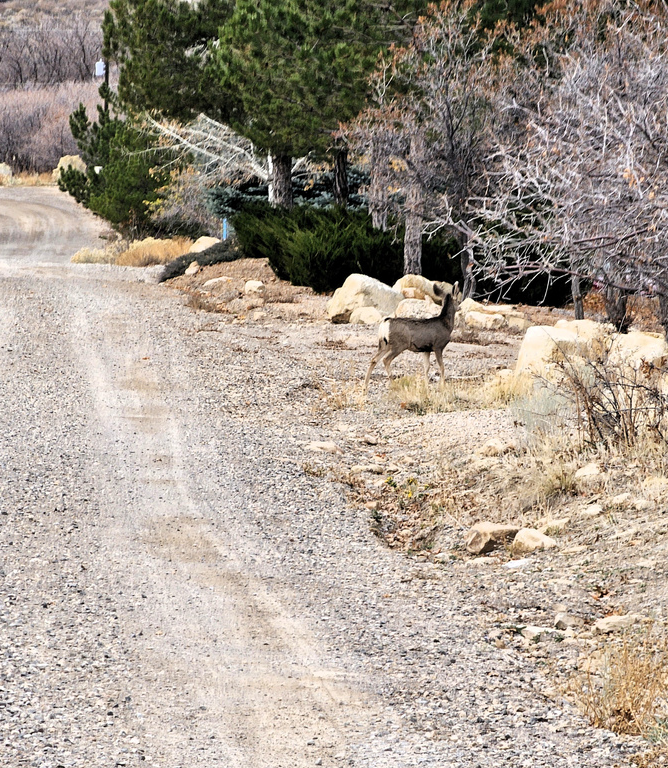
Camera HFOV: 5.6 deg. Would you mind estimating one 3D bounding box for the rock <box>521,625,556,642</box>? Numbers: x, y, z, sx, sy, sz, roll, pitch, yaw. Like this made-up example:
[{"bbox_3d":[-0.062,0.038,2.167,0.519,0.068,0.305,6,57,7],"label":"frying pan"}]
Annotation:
[{"bbox_3d":[0.866,1.056,28.800,0.152,0.076,0.114,0,1,0],"label":"rock"}]

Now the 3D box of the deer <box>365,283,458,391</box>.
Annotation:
[{"bbox_3d":[0.854,-0.524,75.000,1.120,1.191,0.300,-1,2,-32],"label":"deer"}]

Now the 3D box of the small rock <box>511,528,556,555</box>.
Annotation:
[{"bbox_3d":[1.079,0.852,36.800,0.249,0.141,0.199,0,1,0],"label":"small rock"}]

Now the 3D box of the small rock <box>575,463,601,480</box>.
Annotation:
[{"bbox_3d":[1.777,0.611,47.500,0.195,0.121,0.170,0,1,0],"label":"small rock"}]

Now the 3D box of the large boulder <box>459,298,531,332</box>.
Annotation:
[{"bbox_3d":[2.029,-0.872,86.000,0.910,0.407,0.600,0,1,0],"label":"large boulder"}]

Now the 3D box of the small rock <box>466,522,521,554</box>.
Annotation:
[{"bbox_3d":[0.863,0.836,36.800,0.292,0.173,0.248,0,1,0],"label":"small rock"}]

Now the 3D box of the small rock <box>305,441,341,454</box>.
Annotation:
[{"bbox_3d":[-0.095,0.523,56.000,0.296,0.110,0.230,0,1,0],"label":"small rock"}]

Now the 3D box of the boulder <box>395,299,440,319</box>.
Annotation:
[{"bbox_3d":[1.074,-0.940,87.000,0.601,0.300,0.450,0,1,0],"label":"boulder"}]

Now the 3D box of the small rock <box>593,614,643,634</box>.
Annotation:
[{"bbox_3d":[1.479,1.255,35.500,0.261,0.097,0.200,0,1,0],"label":"small rock"}]

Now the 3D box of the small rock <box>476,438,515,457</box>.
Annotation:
[{"bbox_3d":[1.211,0.476,51.000,0.285,0.135,0.228,0,1,0],"label":"small rock"}]

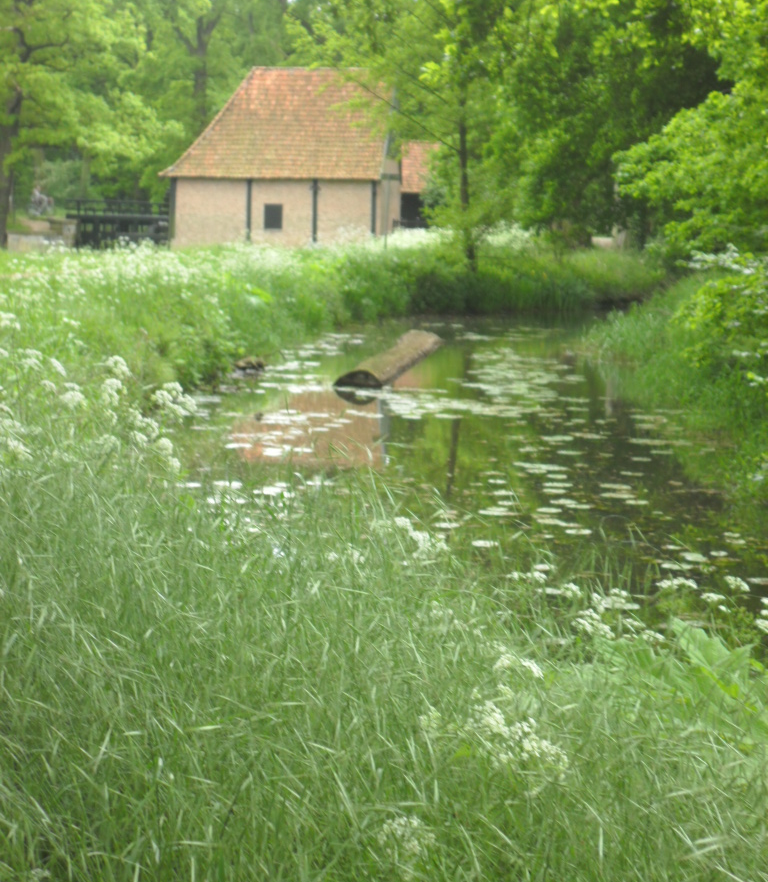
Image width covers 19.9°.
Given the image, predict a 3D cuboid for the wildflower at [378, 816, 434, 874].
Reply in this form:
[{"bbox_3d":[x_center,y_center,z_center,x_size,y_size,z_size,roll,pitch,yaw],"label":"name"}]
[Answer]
[{"bbox_3d":[0.033,0.590,3.200,0.088,0.076,0.075,0,6,0],"label":"wildflower"}]

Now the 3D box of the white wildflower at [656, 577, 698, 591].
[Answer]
[{"bbox_3d":[0.872,0.426,6.500,0.124,0.042,0.090,1,6,0],"label":"white wildflower"}]

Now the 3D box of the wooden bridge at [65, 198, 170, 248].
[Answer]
[{"bbox_3d":[-11.565,-9.544,97.000,5.000,2.300,1.600,-3,6,-25],"label":"wooden bridge"}]

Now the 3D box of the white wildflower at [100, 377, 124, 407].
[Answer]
[{"bbox_3d":[-0.980,-0.175,7.900,0.087,0.104,0.074,0,6,0],"label":"white wildflower"}]

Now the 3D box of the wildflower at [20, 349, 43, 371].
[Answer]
[{"bbox_3d":[-1.482,-0.338,9.200,0.092,0.089,0.079,0,6,0],"label":"wildflower"}]

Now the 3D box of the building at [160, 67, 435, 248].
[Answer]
[{"bbox_3d":[-3.823,-12.163,94.984,9.700,8.100,7.500,2,6,7],"label":"building"}]

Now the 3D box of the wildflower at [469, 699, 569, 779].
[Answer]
[{"bbox_3d":[0.246,0.545,4.000,0.183,0.120,0.155,0,6,0],"label":"wildflower"}]

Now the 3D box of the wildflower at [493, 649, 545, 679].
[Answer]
[{"bbox_3d":[0.313,0.521,5.100,0.118,0.062,0.090,1,6,0],"label":"wildflower"}]

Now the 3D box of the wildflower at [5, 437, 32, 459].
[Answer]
[{"bbox_3d":[-1.052,0.022,6.300,0.080,0.058,0.075,1,6,0],"label":"wildflower"}]

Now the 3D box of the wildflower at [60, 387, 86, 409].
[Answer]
[{"bbox_3d":[-1.106,-0.151,7.800,0.093,0.074,0.079,0,6,0],"label":"wildflower"}]

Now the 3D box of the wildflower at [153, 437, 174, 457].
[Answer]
[{"bbox_3d":[-0.725,0.021,7.200,0.072,0.061,0.061,0,6,0],"label":"wildflower"}]

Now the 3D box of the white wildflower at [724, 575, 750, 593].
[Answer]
[{"bbox_3d":[1.050,0.426,6.500,0.077,0.050,0.073,1,6,0],"label":"white wildflower"}]

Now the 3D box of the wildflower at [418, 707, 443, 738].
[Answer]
[{"bbox_3d":[0.096,0.577,4.500,0.050,0.062,0.050,1,6,0],"label":"wildflower"}]

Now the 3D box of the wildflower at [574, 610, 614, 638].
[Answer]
[{"bbox_3d":[0.603,0.528,6.300,0.121,0.073,0.103,0,6,0],"label":"wildflower"}]

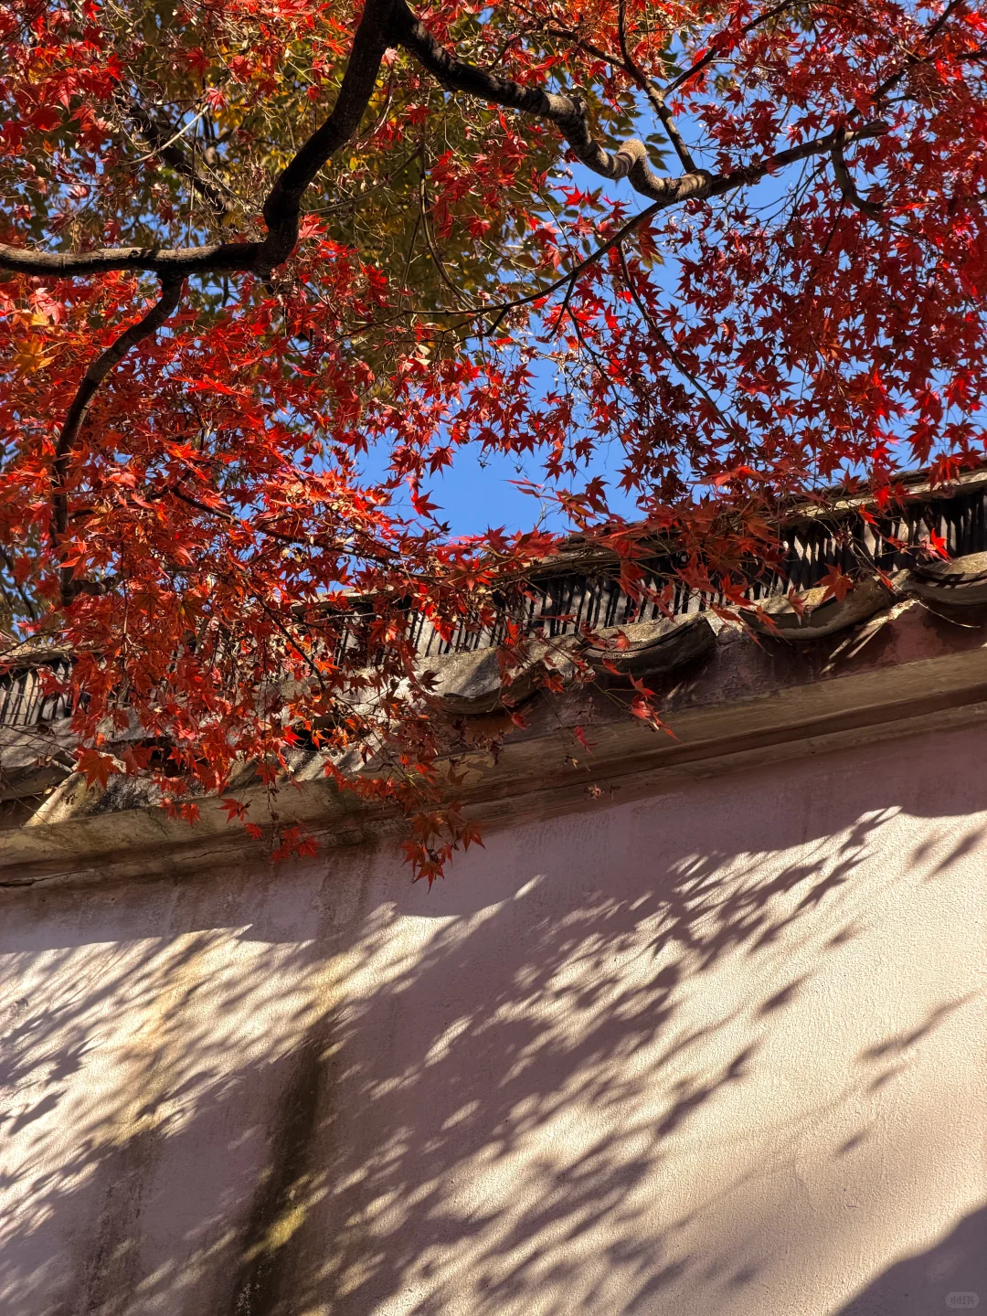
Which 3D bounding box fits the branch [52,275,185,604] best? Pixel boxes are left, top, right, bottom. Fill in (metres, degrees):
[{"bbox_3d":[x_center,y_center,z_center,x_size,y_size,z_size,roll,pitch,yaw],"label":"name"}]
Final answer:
[{"bbox_3d":[-0.529,-0.300,5.200,0.145,0.475,0.120,12,-22,-3],"label":"branch"}]

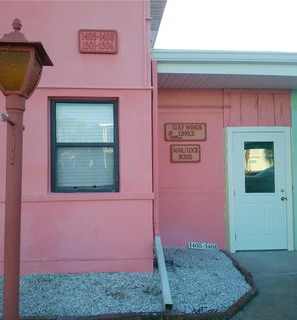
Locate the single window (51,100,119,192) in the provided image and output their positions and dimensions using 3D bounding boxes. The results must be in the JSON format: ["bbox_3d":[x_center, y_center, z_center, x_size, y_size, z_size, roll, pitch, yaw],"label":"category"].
[{"bbox_3d":[-0.865,-0.184,4.126,0.940,1.270,0.090,-1,-2,-4],"label":"single window"}]

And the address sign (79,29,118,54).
[{"bbox_3d":[-0.682,-1.607,4.035,0.520,0.335,0.040,-1,-2,-4],"label":"address sign"}]

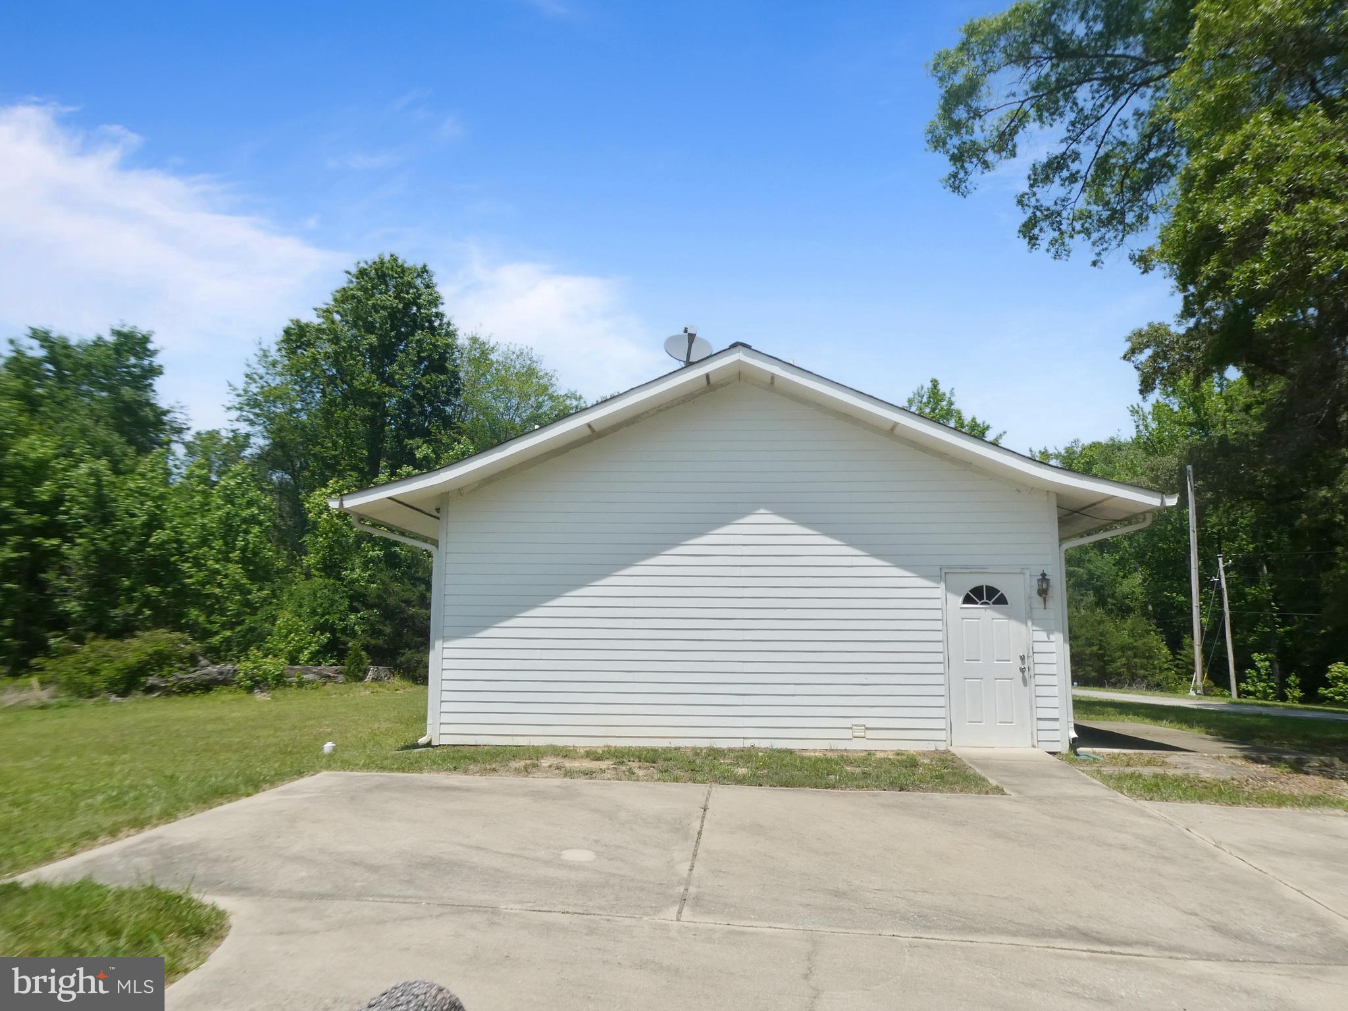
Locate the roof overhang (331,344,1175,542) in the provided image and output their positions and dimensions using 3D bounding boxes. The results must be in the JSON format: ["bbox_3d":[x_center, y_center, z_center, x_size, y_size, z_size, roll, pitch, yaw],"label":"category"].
[{"bbox_3d":[0.805,-0.924,10.805,9.420,1.940,0.070,0,-6,3],"label":"roof overhang"}]

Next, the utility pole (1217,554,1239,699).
[{"bbox_3d":[23.921,5.226,40.384,0.220,6.139,0.220,-6,-8,30],"label":"utility pole"}]

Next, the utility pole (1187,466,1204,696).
[{"bbox_3d":[23.110,3.246,41.523,0.270,10.101,0.270,-3,-7,29],"label":"utility pole"}]

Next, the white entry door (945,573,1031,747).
[{"bbox_3d":[3.696,1.808,10.971,0.920,2.030,0.050,0,-6,3],"label":"white entry door"}]

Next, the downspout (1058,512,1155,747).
[{"bbox_3d":[5.119,1.428,10.962,1.080,2.700,0.100,0,-6,3],"label":"downspout"}]

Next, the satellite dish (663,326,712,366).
[{"bbox_3d":[0.176,-1.979,11.987,0.600,0.560,0.550,0,-6,0],"label":"satellite dish"}]

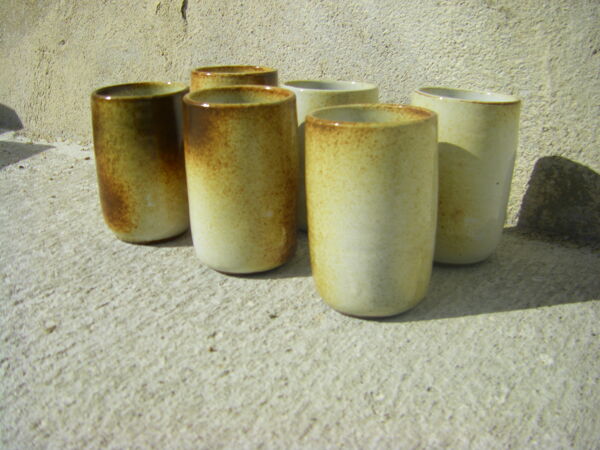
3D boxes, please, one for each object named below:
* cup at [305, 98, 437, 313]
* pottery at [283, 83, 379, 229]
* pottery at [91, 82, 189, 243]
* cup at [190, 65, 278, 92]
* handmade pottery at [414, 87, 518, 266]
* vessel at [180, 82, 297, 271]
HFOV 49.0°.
[{"bbox_3d":[0.043,-0.010,0.401,0.078,0.115,0.078,1,20,6],"label":"cup"},{"bbox_3d":[0.022,-0.056,0.534,0.078,0.112,0.078,2,19,2],"label":"pottery"},{"bbox_3d":[-0.120,-0.050,0.515,0.076,0.112,0.076,-4,21,-13],"label":"pottery"},{"bbox_3d":[-0.058,-0.082,0.597,0.078,0.116,0.078,-2,20,-5],"label":"cup"},{"bbox_3d":[0.113,-0.036,0.477,0.078,0.115,0.078,6,20,13],"label":"handmade pottery"},{"bbox_3d":[-0.040,-0.032,0.458,0.077,0.117,0.077,0,21,0],"label":"vessel"}]

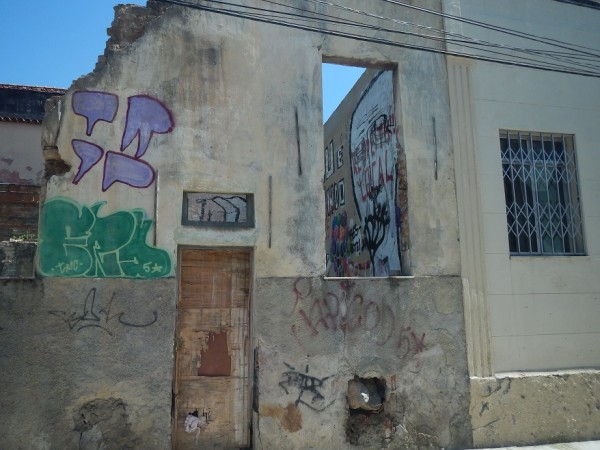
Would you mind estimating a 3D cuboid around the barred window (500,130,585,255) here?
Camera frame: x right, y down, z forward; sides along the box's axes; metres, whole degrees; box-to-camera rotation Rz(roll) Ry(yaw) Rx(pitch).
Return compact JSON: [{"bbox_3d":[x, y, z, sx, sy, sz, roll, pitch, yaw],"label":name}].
[{"bbox_3d":[3.099,-0.413,6.175,1.113,1.591,0.140,1,-9,-14],"label":"barred window"}]

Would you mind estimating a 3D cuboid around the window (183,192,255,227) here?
[{"bbox_3d":[-0.856,-0.162,5.138,0.750,0.371,0.100,1,-9,-14],"label":"window"}]

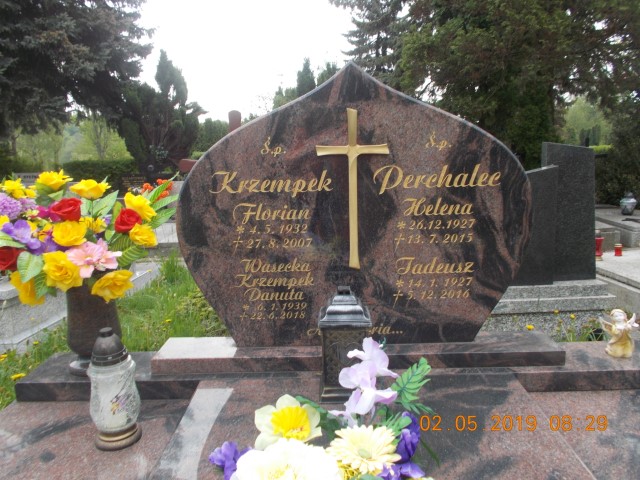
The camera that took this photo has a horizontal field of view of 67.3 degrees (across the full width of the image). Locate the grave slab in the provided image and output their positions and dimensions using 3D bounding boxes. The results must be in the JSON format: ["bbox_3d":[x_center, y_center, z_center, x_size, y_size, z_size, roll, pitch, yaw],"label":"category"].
[{"bbox_3d":[0.102,-0.092,1.485,1.060,0.854,0.080,-1,11,1],"label":"grave slab"}]

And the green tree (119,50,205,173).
[{"bbox_3d":[-3.556,-2.654,11.245,2.100,3.406,2.000,-1,11,1],"label":"green tree"}]

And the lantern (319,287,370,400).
[{"bbox_3d":[0.075,0.294,1.435,0.159,0.335,0.159,-1,11,1],"label":"lantern"}]

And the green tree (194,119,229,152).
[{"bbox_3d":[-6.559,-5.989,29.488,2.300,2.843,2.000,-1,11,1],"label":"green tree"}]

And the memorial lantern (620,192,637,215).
[{"bbox_3d":[3.472,-0.416,5.437,0.186,0.254,0.186,-1,11,1],"label":"memorial lantern"}]

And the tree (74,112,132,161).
[{"bbox_3d":[-15.719,-7.588,35.410,4.600,4.058,4.400,-1,11,1],"label":"tree"}]

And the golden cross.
[{"bbox_3d":[0.101,-0.142,1.419,0.214,0.474,0.030,-1,11,1],"label":"golden cross"}]

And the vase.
[{"bbox_3d":[-0.716,0.260,1.517,0.178,0.286,0.178,-1,11,1],"label":"vase"}]

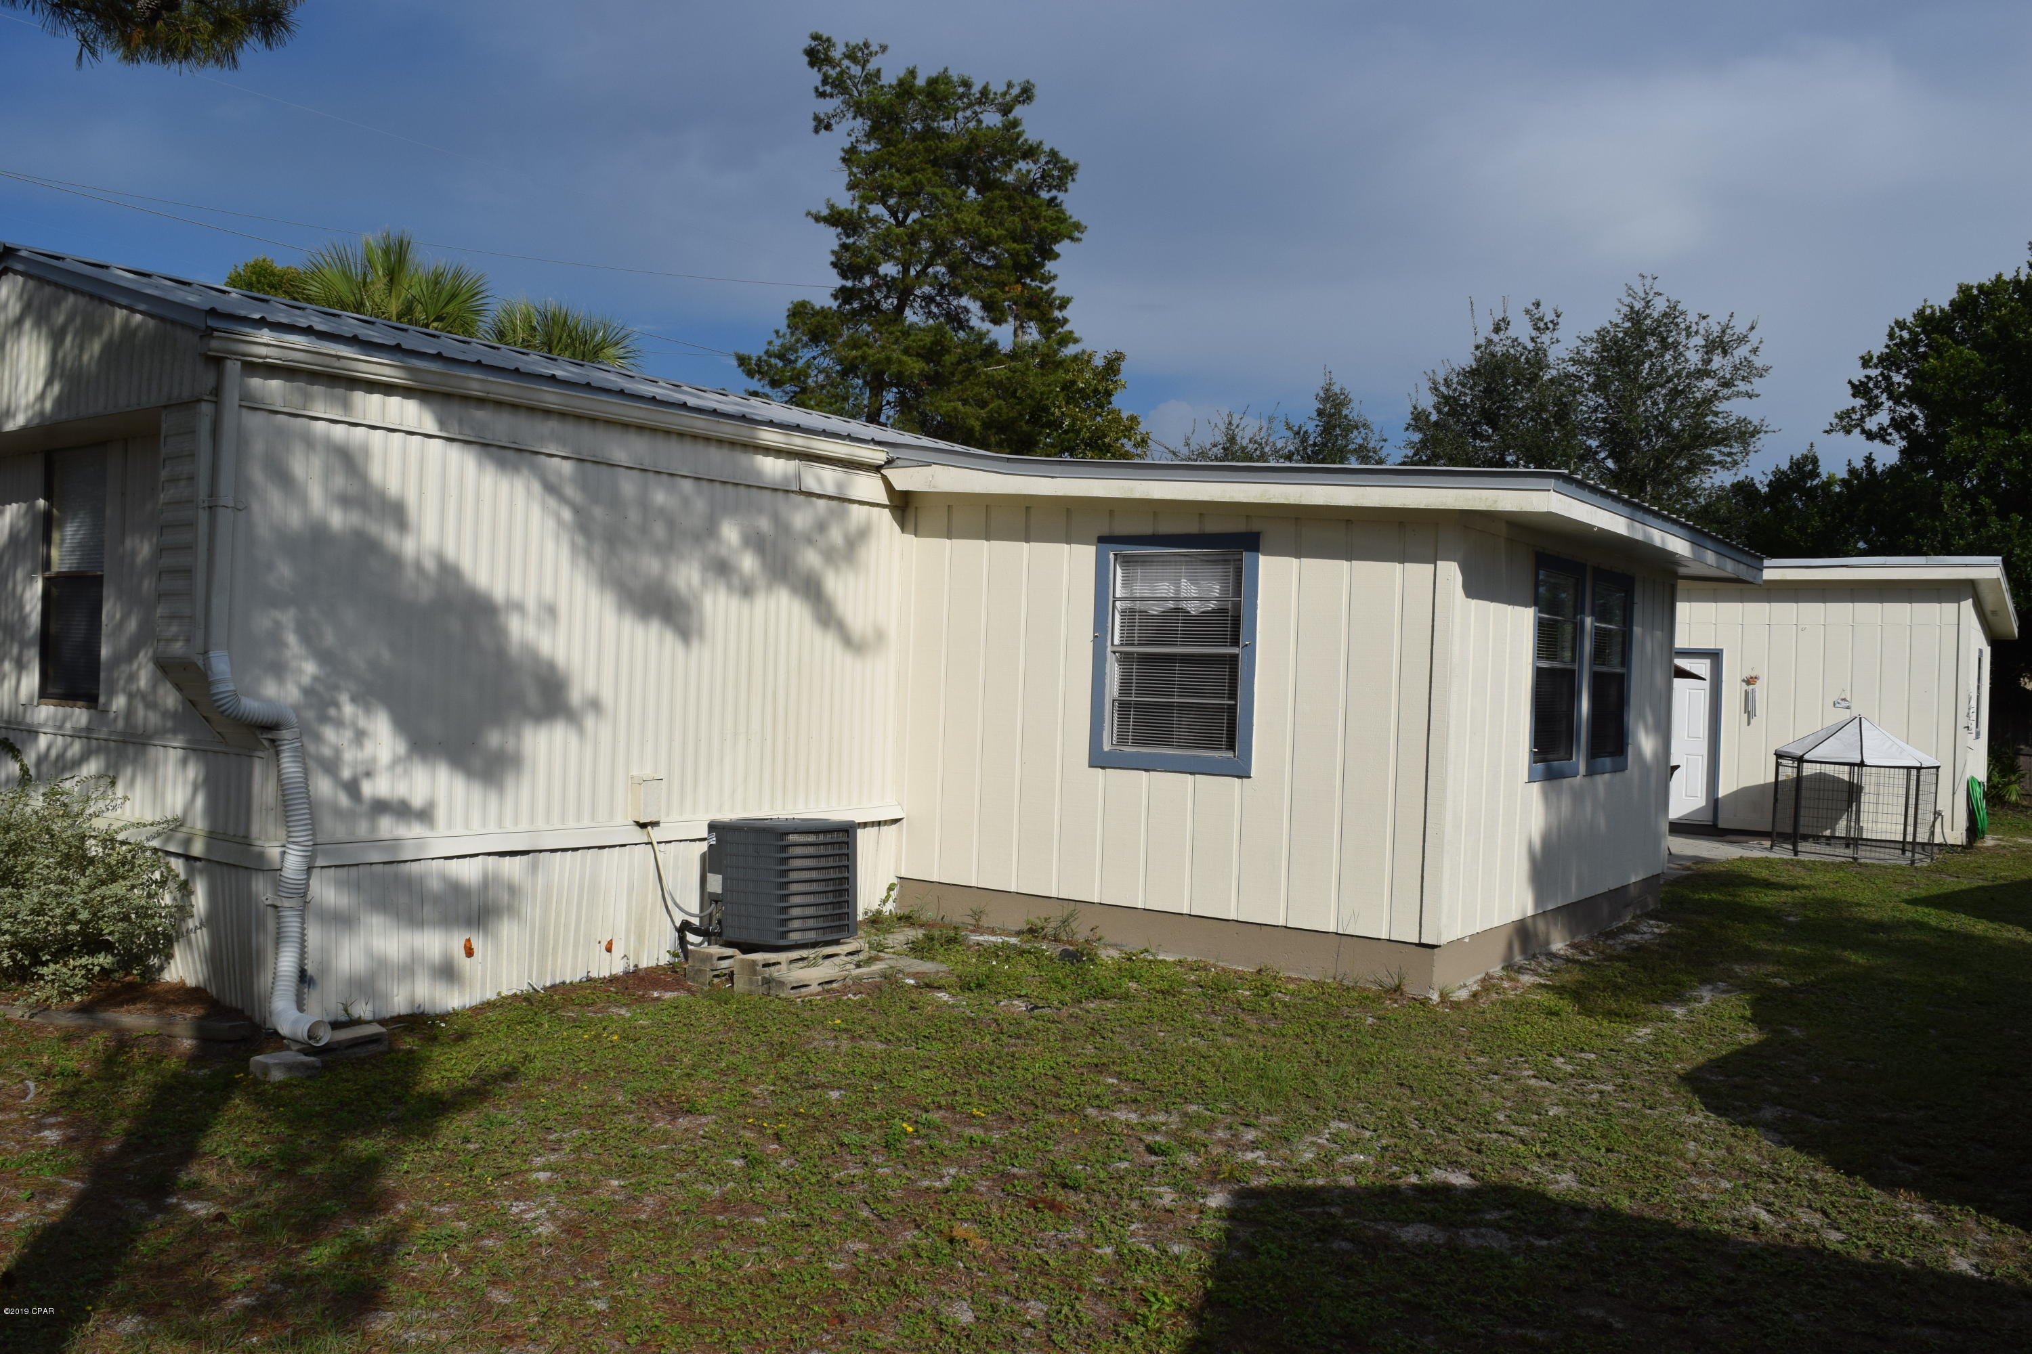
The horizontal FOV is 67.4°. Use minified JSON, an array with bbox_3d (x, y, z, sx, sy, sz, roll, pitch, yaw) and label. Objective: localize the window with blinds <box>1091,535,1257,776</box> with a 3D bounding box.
[{"bbox_3d":[0.908,-0.135,8.898,1.090,1.380,0.090,2,0,36],"label":"window with blinds"}]

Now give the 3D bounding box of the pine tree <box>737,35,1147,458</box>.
[{"bbox_3d":[-1.038,-4.347,24.498,6.500,11.840,6.000,2,0,-3],"label":"pine tree"}]

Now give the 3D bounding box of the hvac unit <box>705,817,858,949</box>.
[{"bbox_3d":[-1.262,1.094,8.226,0.580,0.610,0.580,2,0,36],"label":"hvac unit"}]

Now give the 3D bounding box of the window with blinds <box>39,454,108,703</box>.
[{"bbox_3d":[-4.894,-0.518,7.907,0.730,1.340,0.080,2,0,36],"label":"window with blinds"}]

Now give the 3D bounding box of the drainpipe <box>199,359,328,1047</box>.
[{"bbox_3d":[-3.148,0.130,6.470,0.390,2.880,0.500,2,0,36],"label":"drainpipe"}]

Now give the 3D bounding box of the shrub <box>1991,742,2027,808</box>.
[{"bbox_3d":[16.733,1.630,25.815,0.850,1.100,0.850,2,0,33],"label":"shrub"}]

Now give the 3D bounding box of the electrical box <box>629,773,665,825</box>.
[{"bbox_3d":[-2.000,0.668,8.257,0.100,0.250,0.140,2,0,36],"label":"electrical box"}]

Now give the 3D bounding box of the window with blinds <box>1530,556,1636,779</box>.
[{"bbox_3d":[3.709,-0.028,9.937,0.100,1.370,2.200,2,0,36],"label":"window with blinds"}]

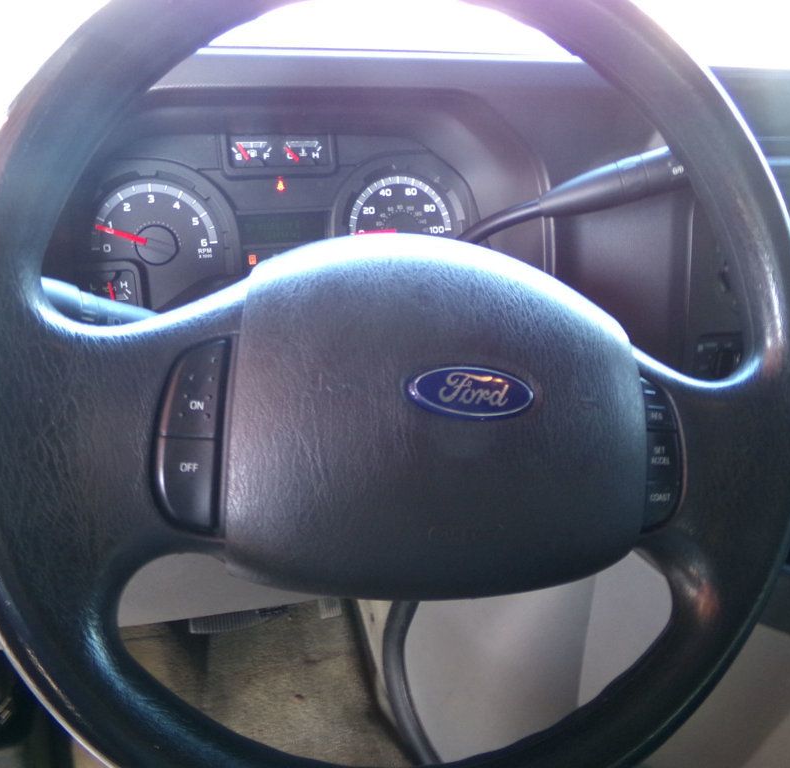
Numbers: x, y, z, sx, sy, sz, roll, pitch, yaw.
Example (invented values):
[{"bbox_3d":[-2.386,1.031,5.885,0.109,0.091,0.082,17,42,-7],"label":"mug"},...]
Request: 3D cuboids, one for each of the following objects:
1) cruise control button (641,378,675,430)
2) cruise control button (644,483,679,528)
[{"bbox_3d":[0.126,0.009,0.340,0.020,0.027,0.007,3,-1,-14],"label":"cruise control button"},{"bbox_3d":[0.128,0.058,0.341,0.021,0.023,0.007,3,-1,-14],"label":"cruise control button"}]

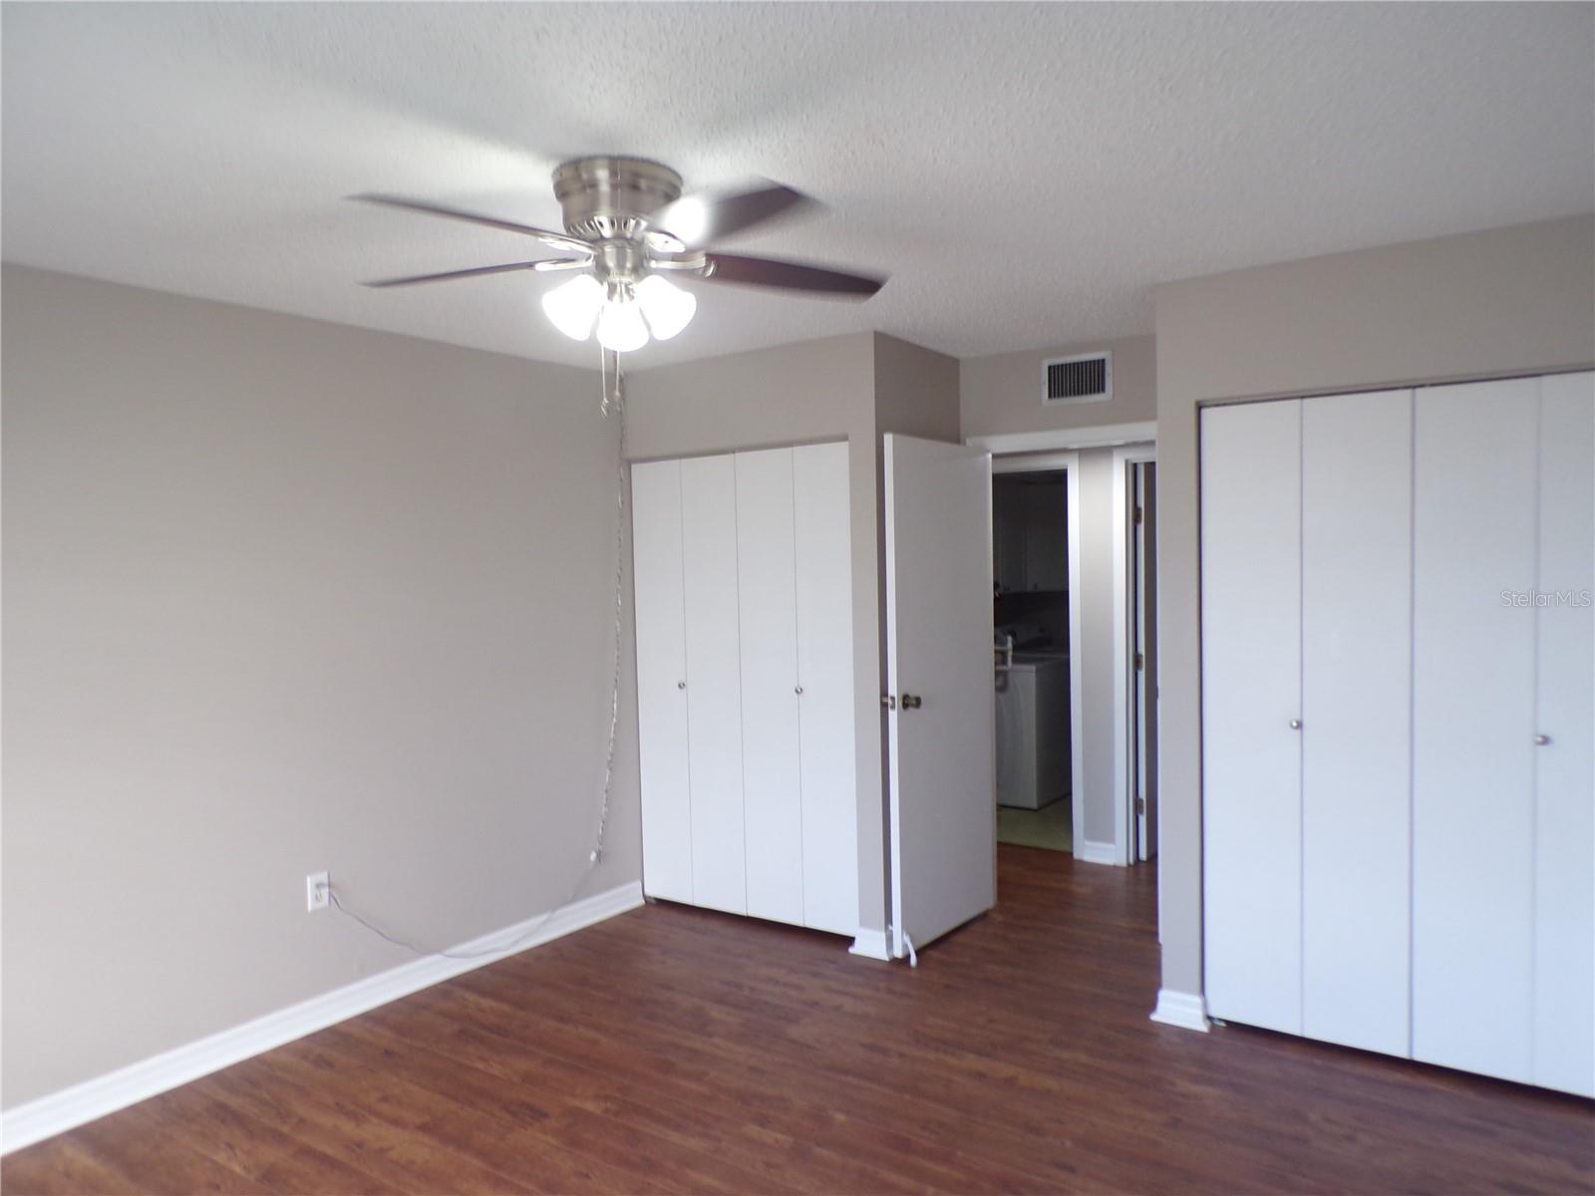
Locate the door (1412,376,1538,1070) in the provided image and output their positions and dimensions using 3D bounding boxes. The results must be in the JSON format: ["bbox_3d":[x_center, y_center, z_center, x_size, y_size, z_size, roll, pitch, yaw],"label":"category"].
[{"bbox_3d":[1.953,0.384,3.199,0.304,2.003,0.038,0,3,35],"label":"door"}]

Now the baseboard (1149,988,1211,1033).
[{"bbox_3d":[1.263,1.359,3.654,0.190,0.115,0.030,0,3,35],"label":"baseboard"}]

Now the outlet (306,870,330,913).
[{"bbox_3d":[-1.639,1.006,3.786,0.012,0.122,0.075,0,3,35],"label":"outlet"}]

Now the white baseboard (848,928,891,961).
[{"bbox_3d":[0.283,1.356,4.368,0.184,0.115,0.030,0,3,35],"label":"white baseboard"}]

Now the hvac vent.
[{"bbox_3d":[1.165,-0.914,4.621,0.305,0.195,0.020,0,3,35],"label":"hvac vent"}]

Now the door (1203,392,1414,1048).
[{"bbox_3d":[1.585,0.383,3.459,0.598,2.003,0.038,0,3,35],"label":"door"}]

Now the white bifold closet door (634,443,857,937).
[{"bbox_3d":[-0.241,0.379,4.779,1.190,2.000,0.040,0,3,35],"label":"white bifold closet door"}]

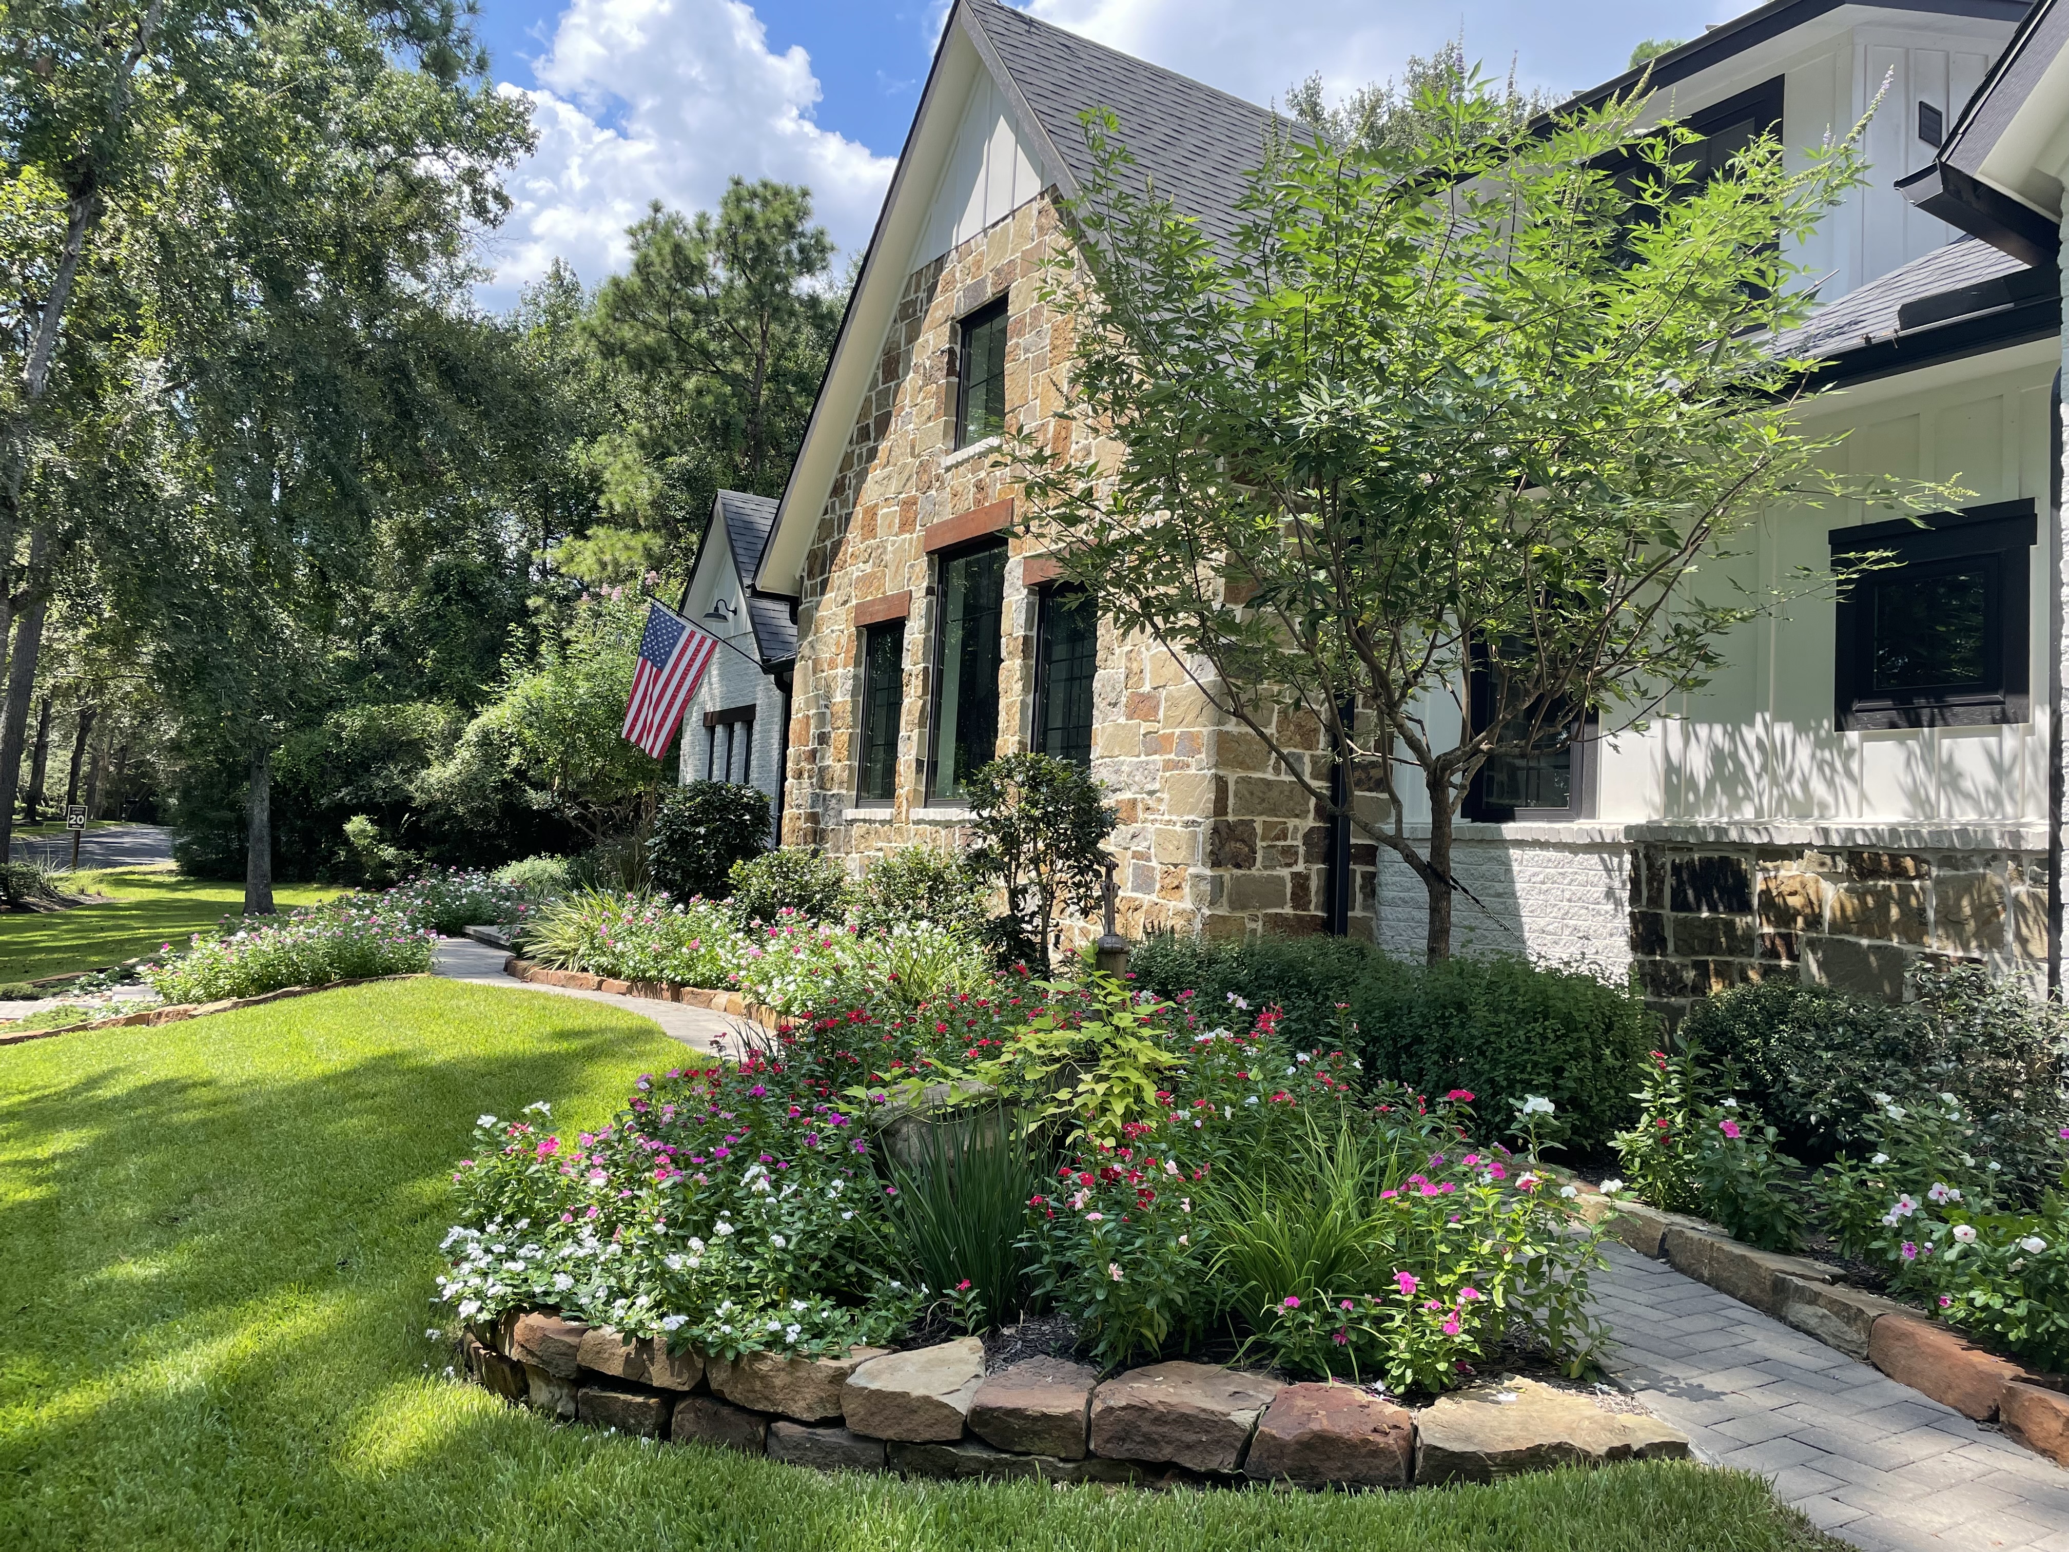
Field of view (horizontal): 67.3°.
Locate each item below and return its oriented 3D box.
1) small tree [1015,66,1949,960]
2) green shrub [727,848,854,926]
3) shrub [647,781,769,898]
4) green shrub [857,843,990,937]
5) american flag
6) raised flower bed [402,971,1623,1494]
[{"bbox_3d":[1.841,-0.806,6.400,3.750,4.224,3.300,3,-4,0],"label":"small tree"},{"bbox_3d":[-1.718,0.908,10.900,0.820,0.800,0.860,5,-4,-32],"label":"green shrub"},{"bbox_3d":[-2.710,0.715,12.900,1.000,1.300,1.020,5,-4,-32],"label":"shrub"},{"bbox_3d":[-0.673,0.839,9.250,0.800,0.860,0.820,5,-4,-32],"label":"green shrub"},{"bbox_3d":[-4.058,-1.071,17.300,1.050,1.650,0.250,5,-4,-32],"label":"american flag"},{"bbox_3d":[0.052,0.892,4.001,2.550,0.820,2.600,3,-4,0],"label":"raised flower bed"}]

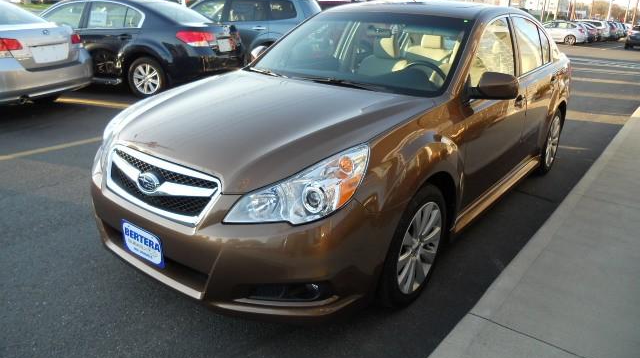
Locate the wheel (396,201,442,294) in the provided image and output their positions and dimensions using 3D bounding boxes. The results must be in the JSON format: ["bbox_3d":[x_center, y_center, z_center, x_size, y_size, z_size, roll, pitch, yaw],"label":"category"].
[{"bbox_3d":[0.421,0.320,2.495,0.190,0.460,0.460,16,23,33],"label":"wheel"}]

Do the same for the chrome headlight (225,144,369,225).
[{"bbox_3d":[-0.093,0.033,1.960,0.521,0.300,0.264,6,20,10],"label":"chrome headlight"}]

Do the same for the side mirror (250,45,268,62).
[{"bbox_3d":[-0.470,-0.920,3.753,0.220,0.145,0.155,16,23,33],"label":"side mirror"}]

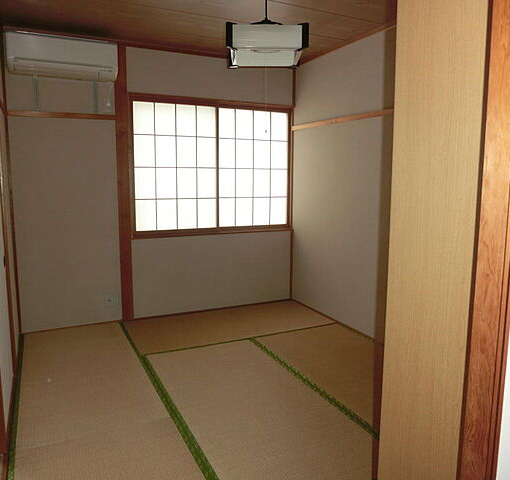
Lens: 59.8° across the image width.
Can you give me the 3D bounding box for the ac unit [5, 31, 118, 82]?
[{"bbox_3d":[-1.505,-1.421,3.498,0.790,0.285,0.210,-4,8,-25],"label":"ac unit"}]

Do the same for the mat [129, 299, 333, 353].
[{"bbox_3d":[-0.216,0.773,4.059,1.760,0.041,0.875,-4,8,-25],"label":"mat"}]

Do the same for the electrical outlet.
[{"bbox_3d":[-1.283,0.549,4.001,0.117,0.118,0.012,-4,8,-25],"label":"electrical outlet"}]

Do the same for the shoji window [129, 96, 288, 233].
[{"bbox_3d":[-0.367,-0.685,4.284,1.610,1.200,0.050,-4,8,-25],"label":"shoji window"}]

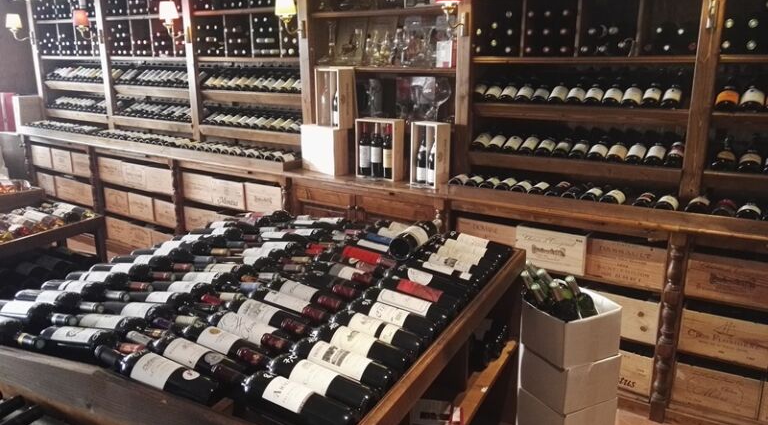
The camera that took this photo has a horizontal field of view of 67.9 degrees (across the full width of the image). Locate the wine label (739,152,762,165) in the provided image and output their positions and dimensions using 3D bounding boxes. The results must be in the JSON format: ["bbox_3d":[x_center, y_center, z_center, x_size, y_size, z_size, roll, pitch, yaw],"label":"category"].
[{"bbox_3d":[1.556,-0.230,2.420,0.078,0.025,0.065,9,39,30],"label":"wine label"}]

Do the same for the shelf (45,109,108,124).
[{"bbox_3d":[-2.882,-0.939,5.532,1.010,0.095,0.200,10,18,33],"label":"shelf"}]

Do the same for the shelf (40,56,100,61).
[{"bbox_3d":[-2.579,-1.337,4.950,0.919,0.026,0.300,9,17,31],"label":"shelf"}]

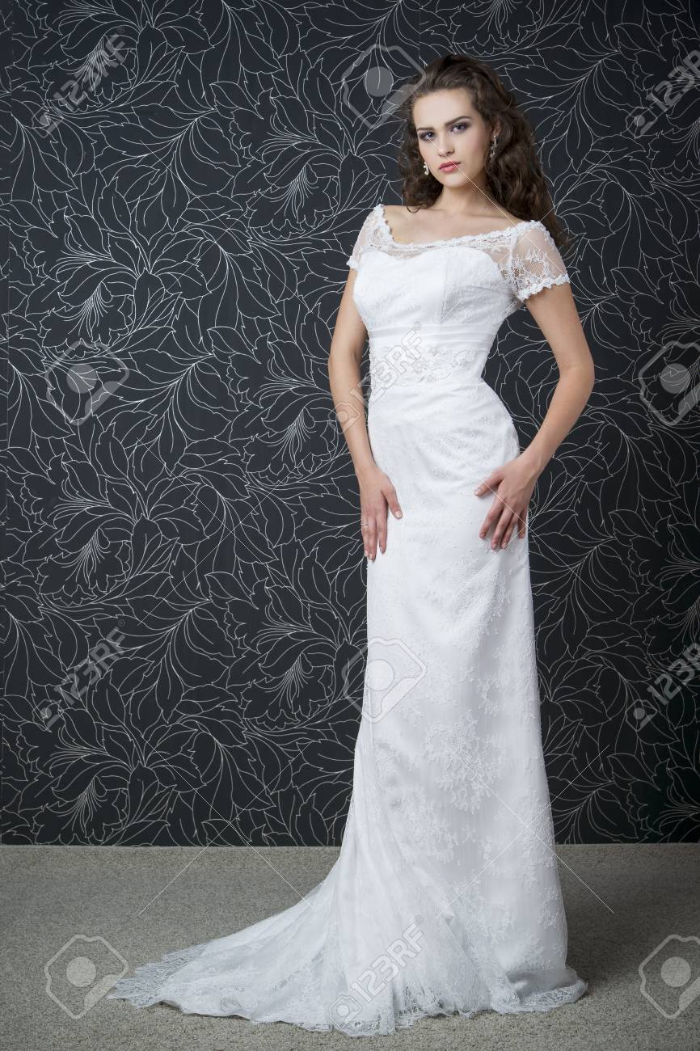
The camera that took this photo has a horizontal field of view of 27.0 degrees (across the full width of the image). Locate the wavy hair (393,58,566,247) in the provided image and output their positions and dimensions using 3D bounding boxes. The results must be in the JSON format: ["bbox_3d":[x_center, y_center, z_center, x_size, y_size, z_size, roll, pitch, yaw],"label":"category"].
[{"bbox_3d":[0.245,-0.682,2.660,0.300,0.350,0.270,-4,4,28],"label":"wavy hair"}]

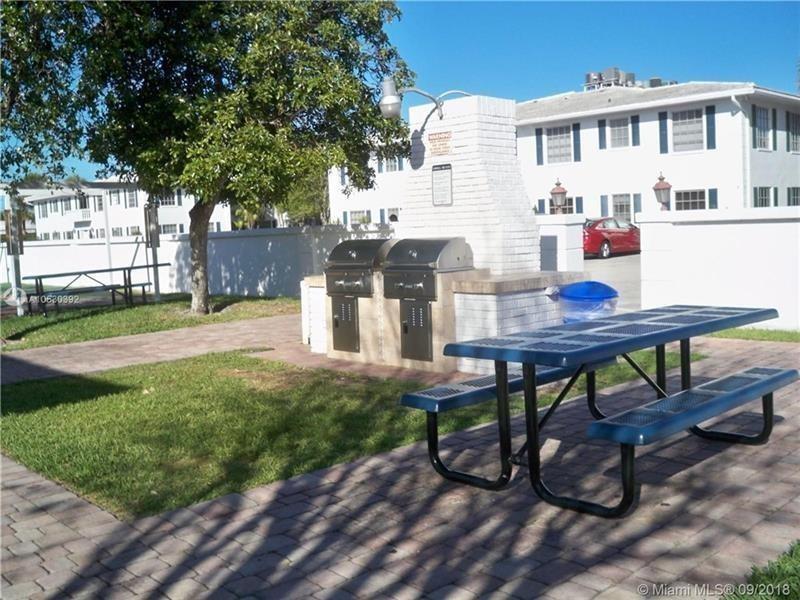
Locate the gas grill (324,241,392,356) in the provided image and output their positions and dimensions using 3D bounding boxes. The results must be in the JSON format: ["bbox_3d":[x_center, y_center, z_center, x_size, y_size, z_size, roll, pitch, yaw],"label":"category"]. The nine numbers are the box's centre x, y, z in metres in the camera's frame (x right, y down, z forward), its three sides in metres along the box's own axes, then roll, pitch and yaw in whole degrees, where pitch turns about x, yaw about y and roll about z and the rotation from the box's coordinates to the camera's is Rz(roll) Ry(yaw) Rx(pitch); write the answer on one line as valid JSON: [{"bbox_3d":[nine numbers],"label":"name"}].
[{"bbox_3d":[-0.354,-0.040,8.759,0.750,1.200,0.620,2,6,44],"label":"gas grill"}]

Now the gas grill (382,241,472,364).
[{"bbox_3d":[0.278,-0.017,8.147,0.750,1.200,0.620,2,6,44],"label":"gas grill"}]

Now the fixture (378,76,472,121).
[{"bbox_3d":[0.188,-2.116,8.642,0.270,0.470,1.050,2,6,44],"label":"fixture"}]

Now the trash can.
[{"bbox_3d":[1.820,0.230,7.743,0.560,0.820,0.560,-2,5,0],"label":"trash can"}]

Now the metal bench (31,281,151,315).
[{"bbox_3d":[-5.355,0.026,14.588,0.300,0.450,1.830,2,6,44],"label":"metal bench"}]

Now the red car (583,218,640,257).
[{"bbox_3d":[7.759,-2.378,30.961,1.820,1.460,4.650,2,6,44],"label":"red car"}]

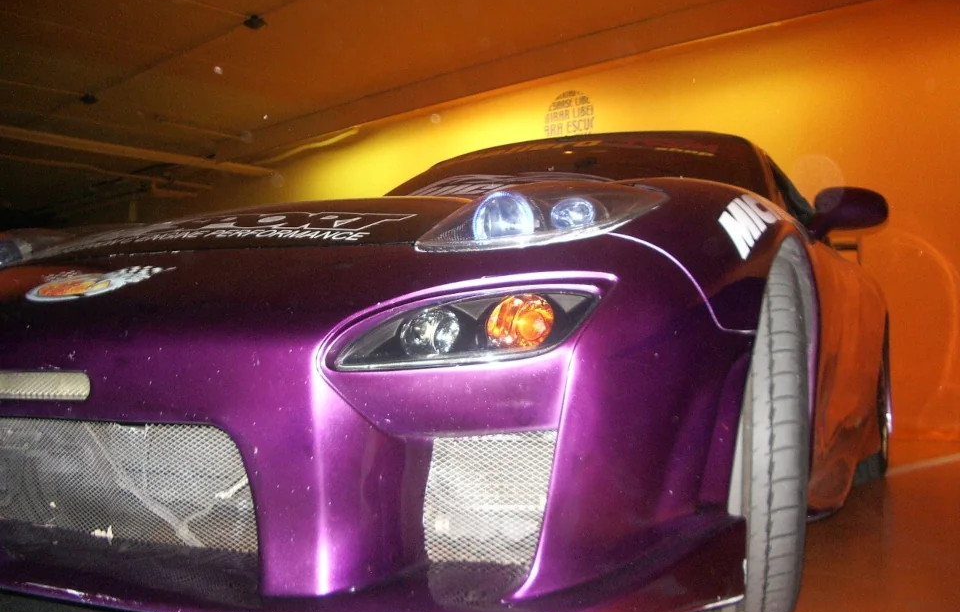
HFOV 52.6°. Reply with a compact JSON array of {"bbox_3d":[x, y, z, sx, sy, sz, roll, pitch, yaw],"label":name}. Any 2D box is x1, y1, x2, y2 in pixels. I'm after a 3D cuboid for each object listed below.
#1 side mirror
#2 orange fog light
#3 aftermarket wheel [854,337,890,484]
[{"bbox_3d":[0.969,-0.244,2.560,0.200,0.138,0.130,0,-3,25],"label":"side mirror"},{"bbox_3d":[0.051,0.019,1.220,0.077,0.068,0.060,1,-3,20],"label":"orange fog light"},{"bbox_3d":[1.520,0.390,3.920,0.260,0.640,0.640,0,-3,25],"label":"aftermarket wheel"}]

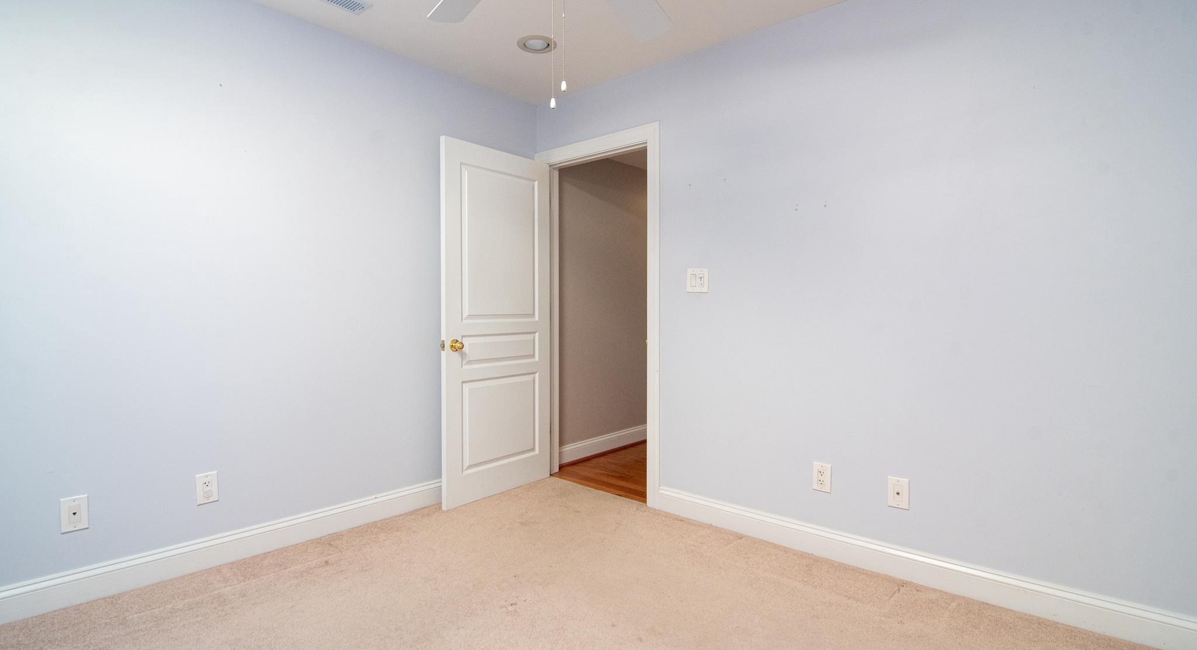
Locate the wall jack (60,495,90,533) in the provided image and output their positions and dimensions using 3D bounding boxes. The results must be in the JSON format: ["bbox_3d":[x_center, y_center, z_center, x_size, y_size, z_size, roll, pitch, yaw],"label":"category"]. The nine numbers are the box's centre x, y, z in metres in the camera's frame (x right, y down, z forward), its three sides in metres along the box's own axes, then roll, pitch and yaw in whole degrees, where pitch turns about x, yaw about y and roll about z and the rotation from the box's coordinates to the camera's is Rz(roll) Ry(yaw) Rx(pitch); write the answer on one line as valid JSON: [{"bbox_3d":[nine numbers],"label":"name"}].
[{"bbox_3d":[-1.898,0.687,1.928,0.010,0.125,0.079,2,2,43],"label":"wall jack"}]

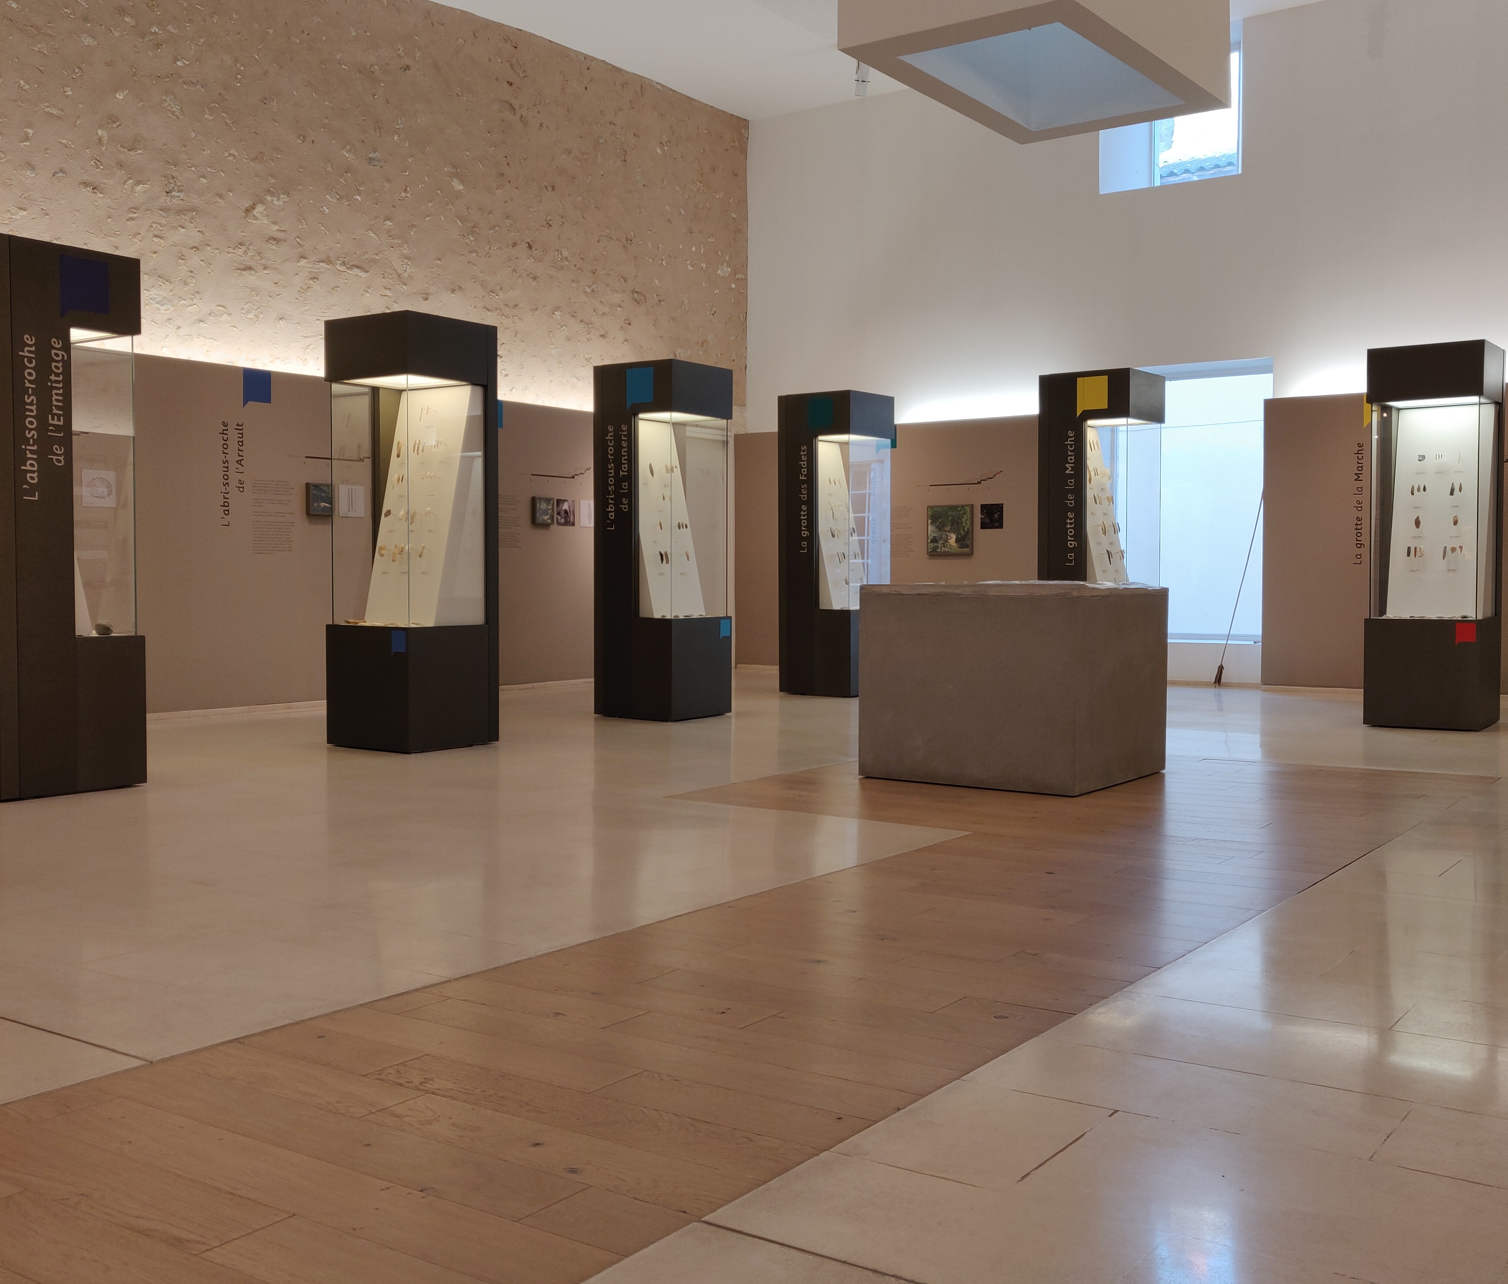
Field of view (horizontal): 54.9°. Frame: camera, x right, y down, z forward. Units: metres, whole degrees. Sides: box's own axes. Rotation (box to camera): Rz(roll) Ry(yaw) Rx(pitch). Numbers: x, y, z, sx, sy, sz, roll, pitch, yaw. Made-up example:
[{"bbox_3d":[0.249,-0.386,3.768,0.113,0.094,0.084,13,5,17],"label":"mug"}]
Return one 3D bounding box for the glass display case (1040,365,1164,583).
[{"bbox_3d":[2.273,-0.647,9.490,0.608,2.147,0.607,2,3,36],"label":"glass display case"}]

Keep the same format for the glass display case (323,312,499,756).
[{"bbox_3d":[-1.754,-0.552,7.487,0.607,2.147,0.608,2,3,35],"label":"glass display case"}]

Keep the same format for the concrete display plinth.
[{"bbox_3d":[1.124,0.171,6.237,0.997,0.800,0.904,2,3,37],"label":"concrete display plinth"}]

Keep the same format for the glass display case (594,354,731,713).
[{"bbox_3d":[-0.561,-0.623,9.070,0.608,2.147,0.607,2,3,34],"label":"glass display case"}]

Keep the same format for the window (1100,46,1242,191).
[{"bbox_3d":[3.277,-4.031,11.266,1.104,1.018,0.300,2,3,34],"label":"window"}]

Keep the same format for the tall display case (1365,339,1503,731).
[{"bbox_3d":[3.953,-0.604,8.427,0.607,2.147,0.608,2,3,36],"label":"tall display case"}]

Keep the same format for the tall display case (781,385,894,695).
[{"bbox_3d":[0.606,-0.689,10.542,0.608,2.147,0.607,2,3,35],"label":"tall display case"}]

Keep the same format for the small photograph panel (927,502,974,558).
[{"bbox_3d":[1.646,-0.934,12.160,0.401,0.417,0.050,2,3,34],"label":"small photograph panel"}]

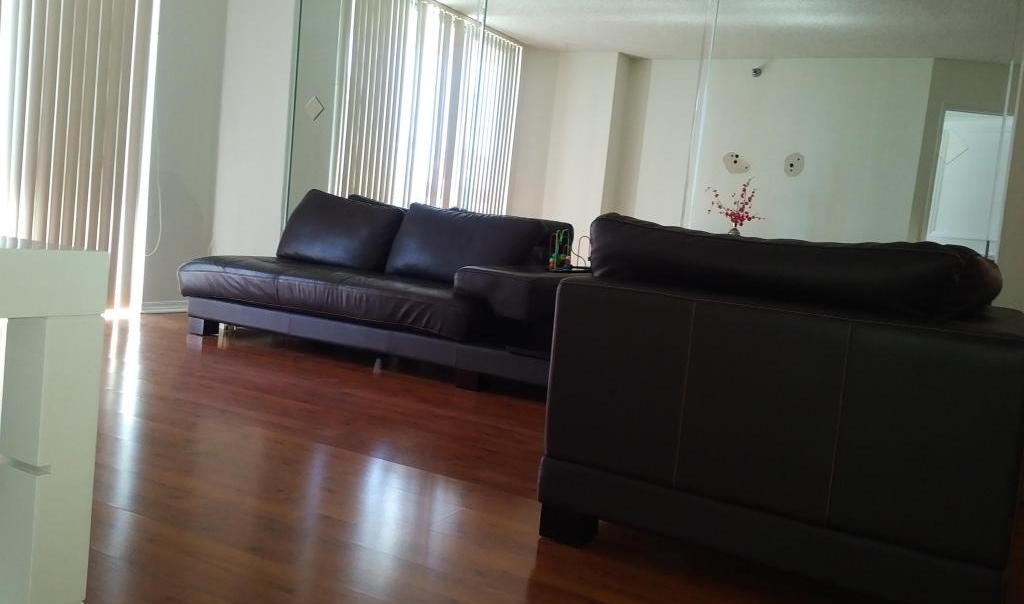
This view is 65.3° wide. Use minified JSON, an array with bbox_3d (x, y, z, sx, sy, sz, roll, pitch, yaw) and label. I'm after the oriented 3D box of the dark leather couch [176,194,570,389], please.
[{"bbox_3d":[-0.660,-0.139,4.402,2.439,0.884,0.945,8,5,30],"label":"dark leather couch"}]

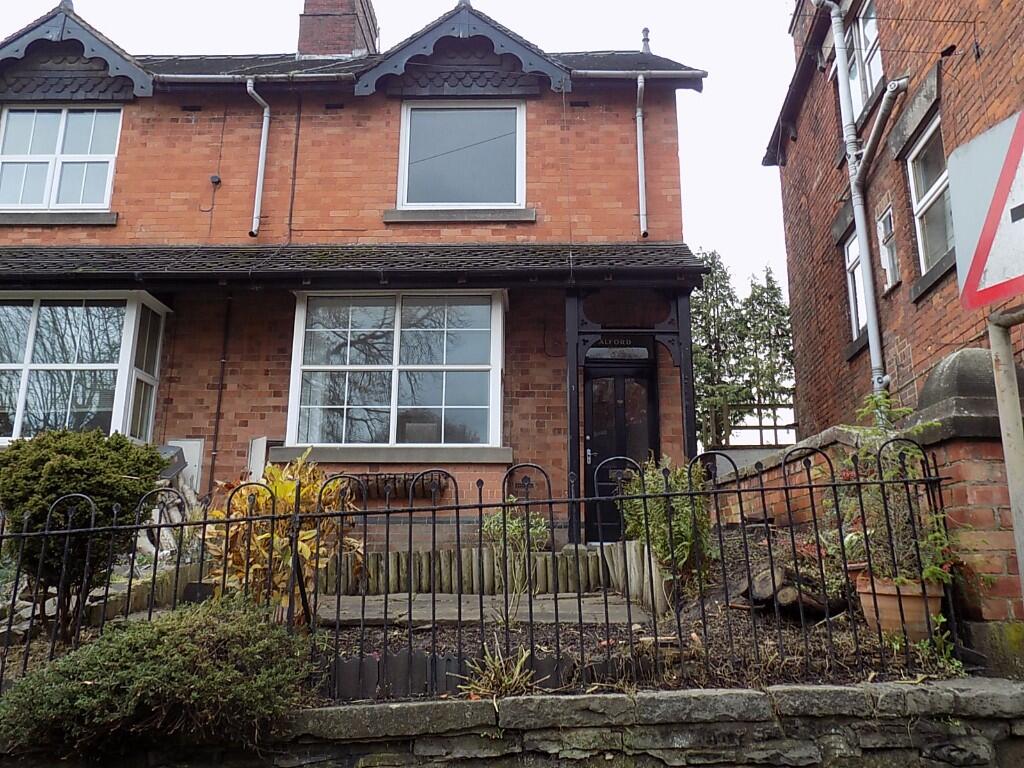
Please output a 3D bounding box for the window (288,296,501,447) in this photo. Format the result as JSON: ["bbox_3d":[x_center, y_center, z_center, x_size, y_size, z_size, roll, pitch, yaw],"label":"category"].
[{"bbox_3d":[-1.177,-0.145,8.221,2.164,1.625,0.140,0,-14,1],"label":"window"}]

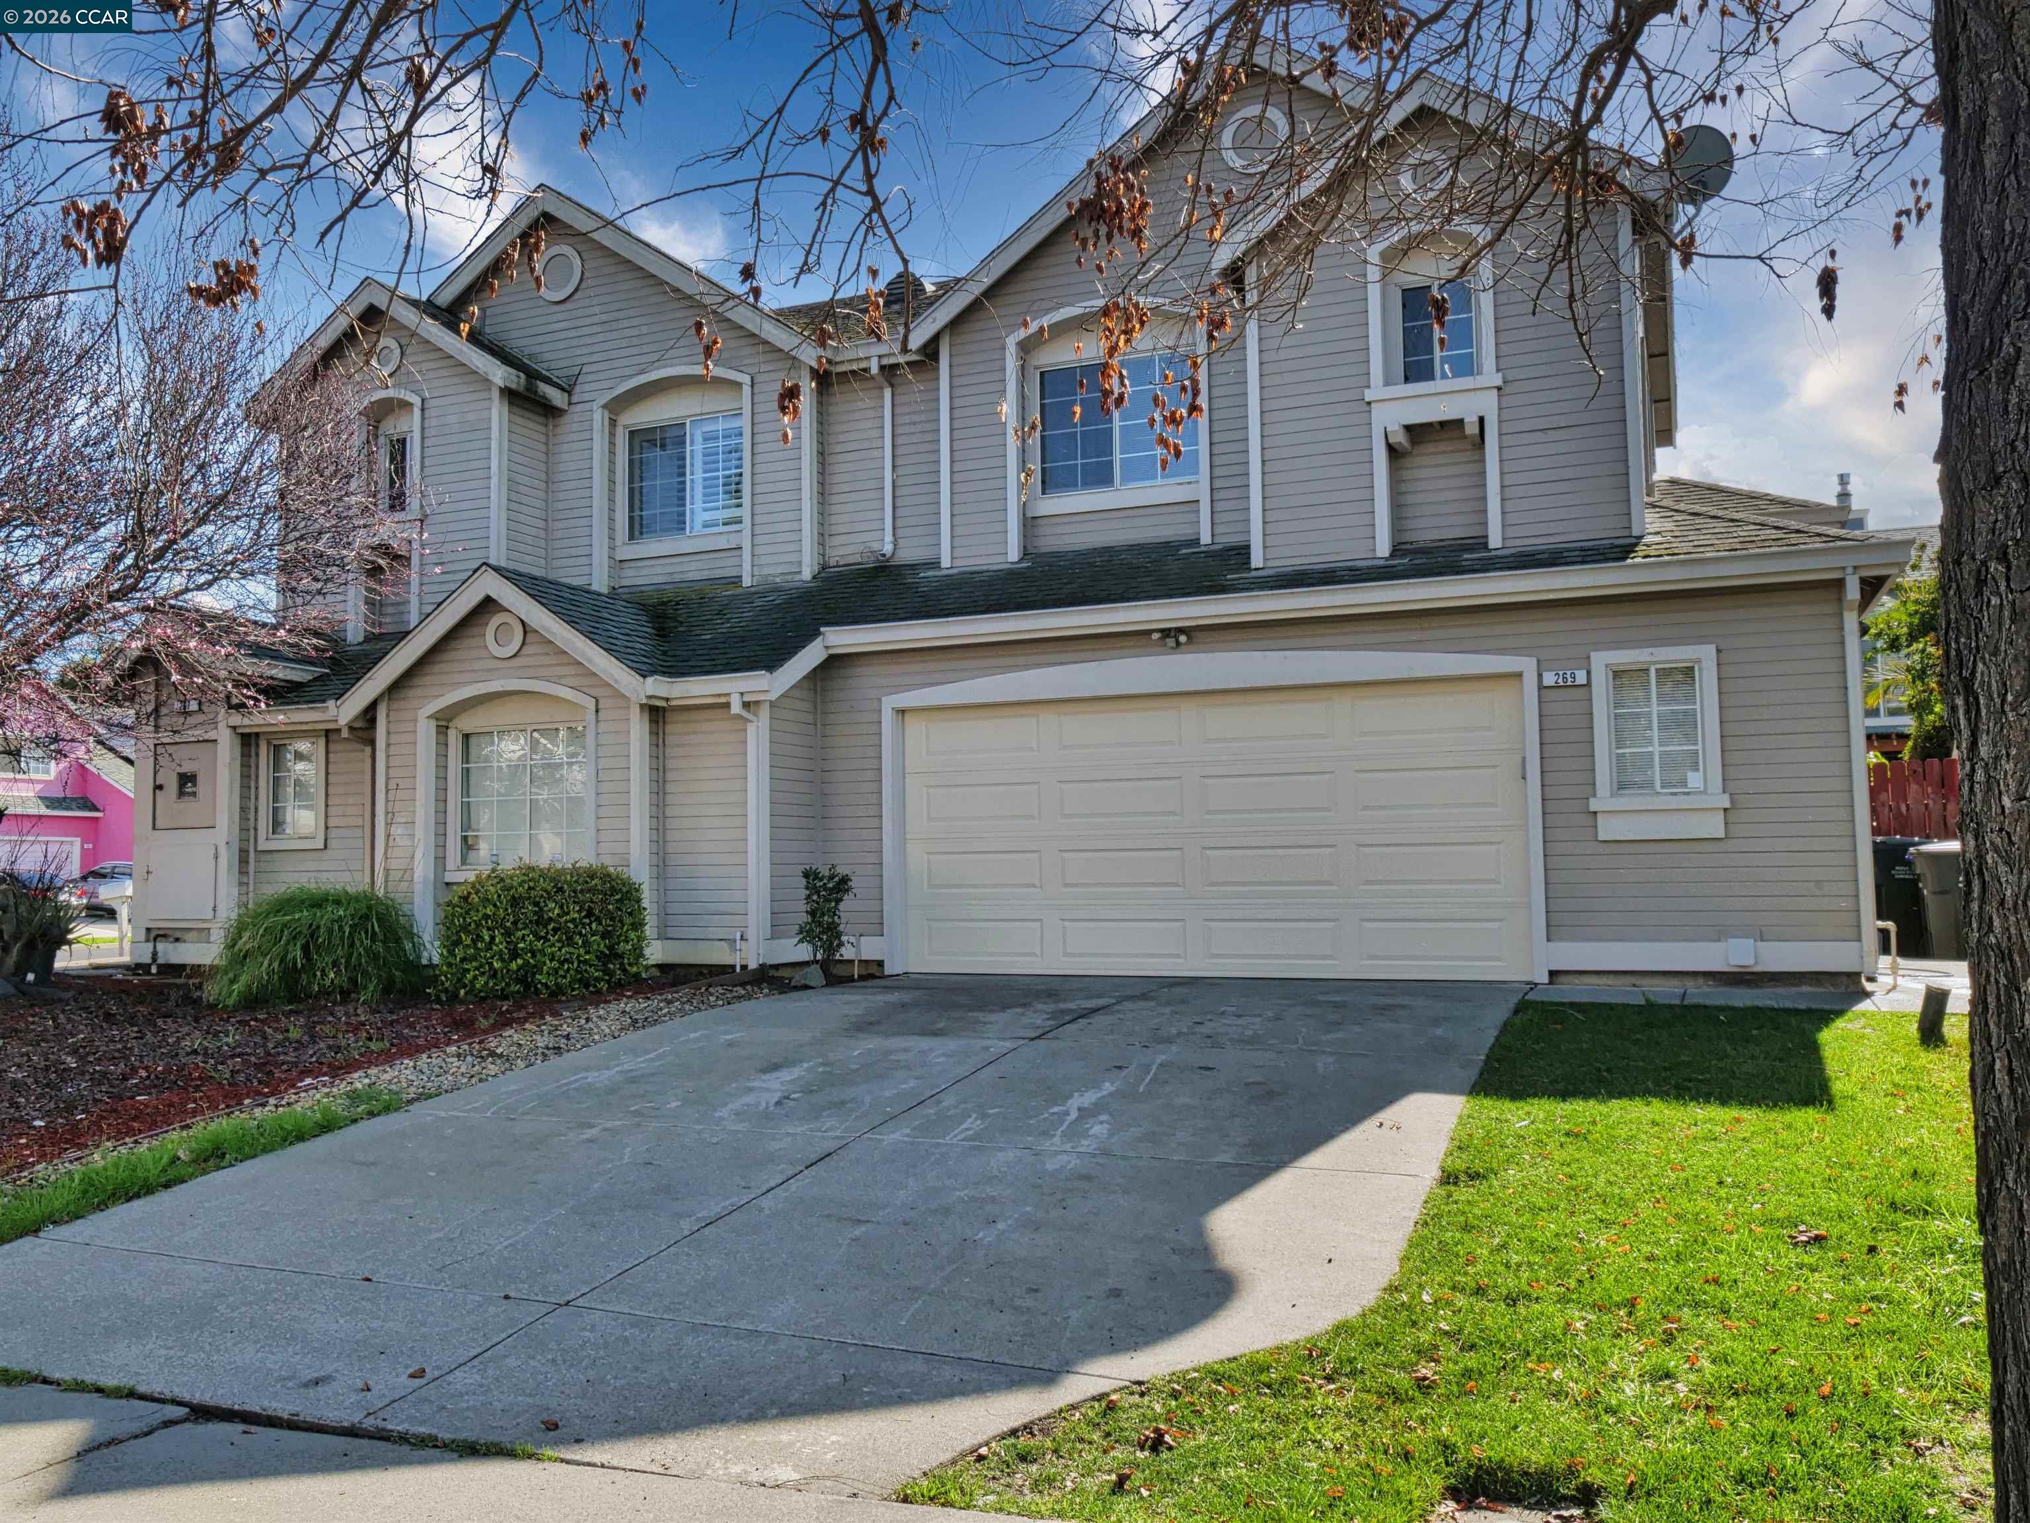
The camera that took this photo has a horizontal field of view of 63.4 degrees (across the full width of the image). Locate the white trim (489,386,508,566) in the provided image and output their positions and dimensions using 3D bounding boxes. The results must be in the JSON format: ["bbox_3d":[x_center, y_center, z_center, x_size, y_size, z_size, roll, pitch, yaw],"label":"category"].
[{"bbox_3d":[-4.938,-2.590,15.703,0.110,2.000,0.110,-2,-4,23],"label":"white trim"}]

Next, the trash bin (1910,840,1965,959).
[{"bbox_3d":[8.094,1.211,14.290,0.550,1.010,0.600,-2,-4,23],"label":"trash bin"}]

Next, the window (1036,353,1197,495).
[{"bbox_3d":[0.897,-2.925,14.181,1.480,1.140,0.090,-2,-4,23],"label":"window"}]

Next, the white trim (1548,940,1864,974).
[{"bbox_3d":[4.482,1.282,10.764,1.900,0.185,0.045,-2,-4,24],"label":"white trim"}]

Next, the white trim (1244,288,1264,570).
[{"bbox_3d":[1.853,-2.596,12.685,0.100,2.240,0.080,-2,-4,23],"label":"white trim"}]

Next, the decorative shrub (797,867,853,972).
[{"bbox_3d":[-1.493,1.243,12.874,0.410,0.880,0.400,-1,-4,0],"label":"decorative shrub"}]

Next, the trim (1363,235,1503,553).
[{"bbox_3d":[3.069,-2.729,12.070,0.980,2.440,0.150,-2,-4,24],"label":"trim"}]

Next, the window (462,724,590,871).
[{"bbox_3d":[-4.011,0.302,13.528,1.430,1.150,0.100,-2,-4,24],"label":"window"}]

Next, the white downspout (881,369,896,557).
[{"bbox_3d":[-1.160,-2.752,15.108,0.110,1.760,0.110,-2,-4,23],"label":"white downspout"}]

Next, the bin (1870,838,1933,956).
[{"bbox_3d":[7.889,1.223,14.729,0.620,1.060,0.720,-2,-4,24],"label":"bin"}]

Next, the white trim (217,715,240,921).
[{"bbox_3d":[-6.695,0.538,13.962,0.120,1.900,0.110,-2,-4,24],"label":"white trim"}]

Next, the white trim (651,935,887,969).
[{"bbox_3d":[-1.960,1.508,13.086,1.660,0.200,0.820,-2,-4,23],"label":"white trim"}]

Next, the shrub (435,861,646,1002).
[{"bbox_3d":[-3.591,1.262,12.394,1.500,1.040,1.150,-2,-4,23],"label":"shrub"}]

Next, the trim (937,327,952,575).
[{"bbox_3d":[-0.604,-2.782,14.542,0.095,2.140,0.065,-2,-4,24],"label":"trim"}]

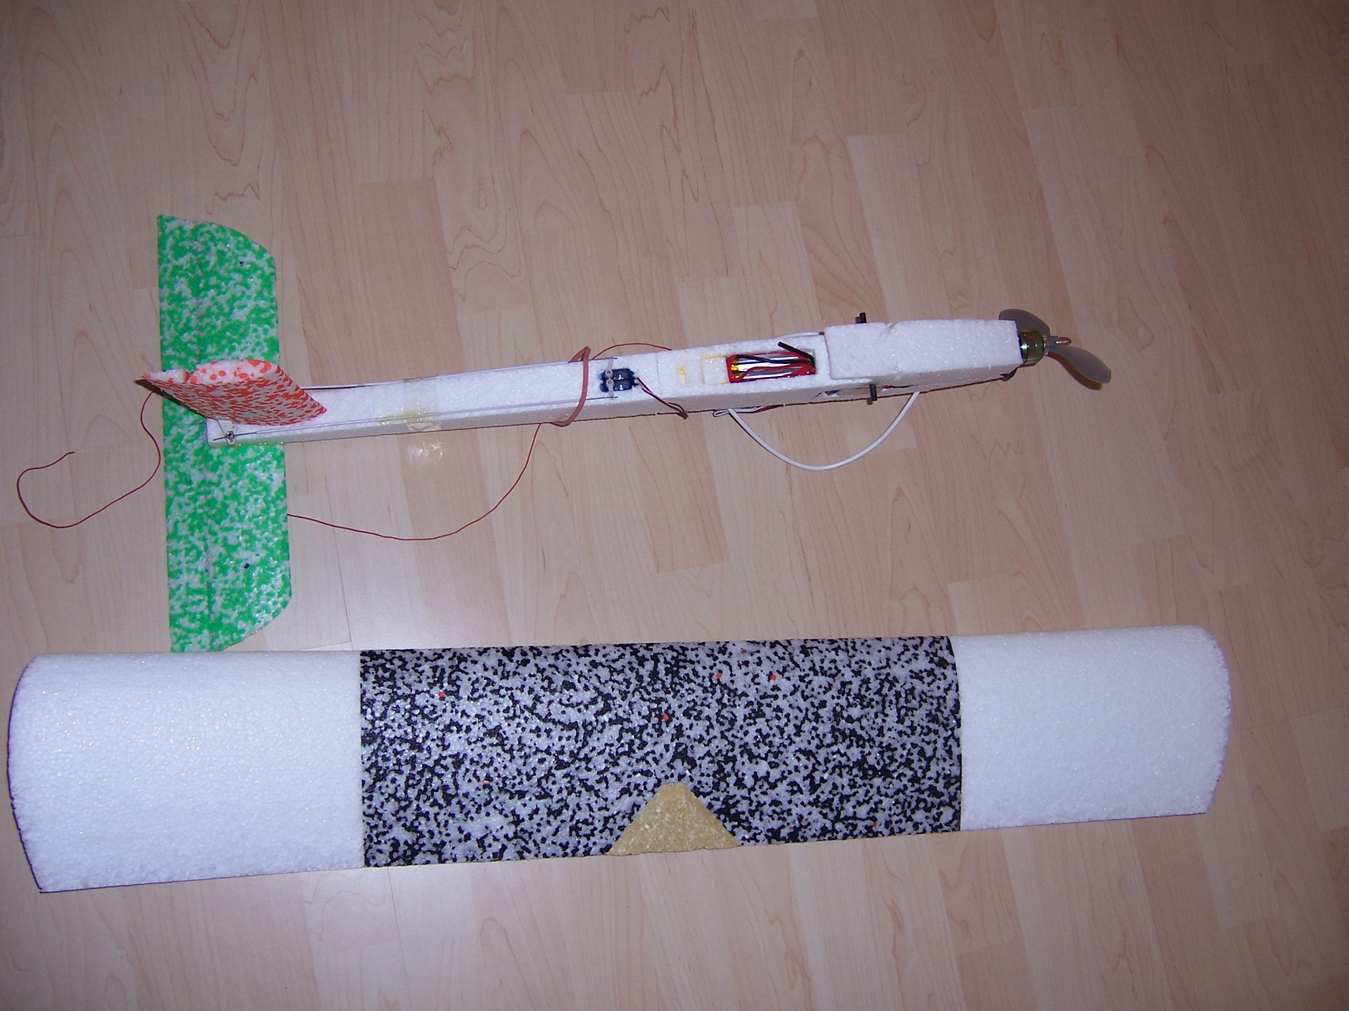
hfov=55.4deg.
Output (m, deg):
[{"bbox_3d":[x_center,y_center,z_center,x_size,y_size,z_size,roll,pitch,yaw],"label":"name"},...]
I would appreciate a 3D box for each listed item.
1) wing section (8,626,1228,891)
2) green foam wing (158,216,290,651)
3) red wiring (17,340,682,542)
[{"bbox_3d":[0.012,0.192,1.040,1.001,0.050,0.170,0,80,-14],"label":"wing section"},{"bbox_3d":[-0.354,-0.062,1.012,0.089,0.009,0.350,-3,80,-14],"label":"green foam wing"},{"bbox_3d":[-0.246,-0.042,1.031,0.520,0.030,0.145,-7,81,-15],"label":"red wiring"}]

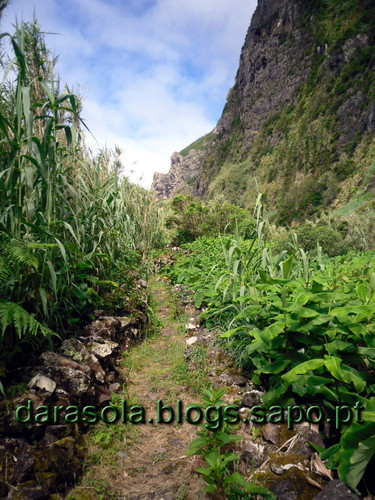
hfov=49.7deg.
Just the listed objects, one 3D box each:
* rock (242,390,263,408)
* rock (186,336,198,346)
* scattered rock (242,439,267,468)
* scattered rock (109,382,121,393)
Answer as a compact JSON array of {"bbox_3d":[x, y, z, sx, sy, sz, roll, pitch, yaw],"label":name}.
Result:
[{"bbox_3d":[0.599,1.368,3.700,0.180,0.135,0.145,0,1,0],"label":"rock"},{"bbox_3d":[0.087,1.584,7.000,0.210,0.130,0.180,0,2,0],"label":"rock"},{"bbox_3d":[0.489,1.484,2.950,0.180,0.160,0.170,0,2,0],"label":"scattered rock"},{"bbox_3d":[-0.830,1.564,4.600,0.140,0.090,0.120,0,2,0],"label":"scattered rock"}]

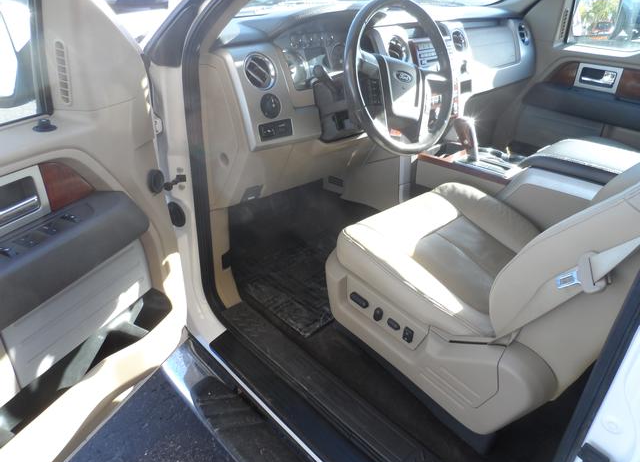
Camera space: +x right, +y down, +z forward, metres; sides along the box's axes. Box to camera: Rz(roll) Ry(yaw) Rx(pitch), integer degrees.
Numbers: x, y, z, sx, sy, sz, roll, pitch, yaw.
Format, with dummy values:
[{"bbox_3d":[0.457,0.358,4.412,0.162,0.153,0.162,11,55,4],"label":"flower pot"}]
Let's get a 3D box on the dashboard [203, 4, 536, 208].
[{"bbox_3d":[0.263,-0.575,1.662,1.560,0.480,0.460,-24,38,-36],"label":"dashboard"}]

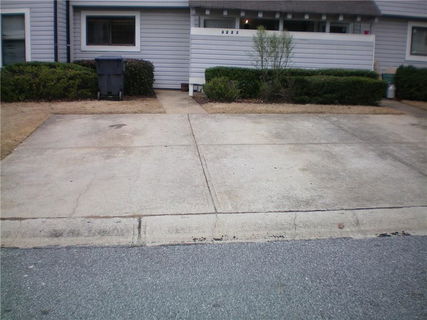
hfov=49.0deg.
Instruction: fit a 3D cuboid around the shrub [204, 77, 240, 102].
[{"bbox_3d":[0.228,-1.813,12.050,0.902,0.657,0.800,-1,9,-7],"label":"shrub"}]

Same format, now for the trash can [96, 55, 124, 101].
[{"bbox_3d":[-2.683,-2.108,12.200,0.670,1.080,0.800,-1,9,-6],"label":"trash can"}]

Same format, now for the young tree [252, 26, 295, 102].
[{"bbox_3d":[1.538,-2.448,12.100,1.003,1.910,1.000,-1,9,-7],"label":"young tree"}]

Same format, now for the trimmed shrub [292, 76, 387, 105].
[{"bbox_3d":[3.305,-1.823,12.300,2.475,0.721,0.800,-1,9,-7],"label":"trimmed shrub"}]

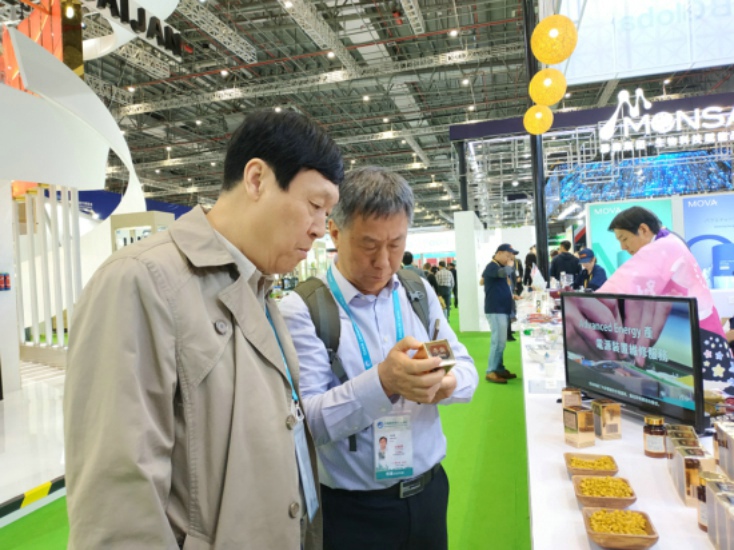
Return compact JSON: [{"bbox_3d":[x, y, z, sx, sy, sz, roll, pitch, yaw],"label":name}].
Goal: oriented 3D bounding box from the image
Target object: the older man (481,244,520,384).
[{"bbox_3d":[1.678,0.474,6.443,0.460,1.710,0.520,-3,-1,13],"label":"older man"}]

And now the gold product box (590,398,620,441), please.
[{"bbox_3d":[0.628,0.380,1.329,0.049,0.089,0.049,-3,-1,-1],"label":"gold product box"}]

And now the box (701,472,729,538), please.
[{"bbox_3d":[0.570,0.377,0.815,0.049,0.089,0.049,-4,-1,18],"label":"box"}]

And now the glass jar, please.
[{"bbox_3d":[0.673,0.377,1.187,0.045,0.085,0.045,-4,-1,17],"label":"glass jar"}]

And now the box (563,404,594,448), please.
[{"bbox_3d":[0.537,0.385,1.286,0.049,0.089,0.049,-3,-1,-19],"label":"box"}]

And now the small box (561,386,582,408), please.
[{"bbox_3d":[0.609,0.384,1.503,0.049,0.089,0.049,-4,-1,21],"label":"small box"}]

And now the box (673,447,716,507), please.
[{"bbox_3d":[0.609,0.375,0.940,0.049,0.089,0.049,-4,-1,17],"label":"box"}]

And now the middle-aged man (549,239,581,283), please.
[{"bbox_3d":[2.953,0.387,7.387,0.500,1.757,0.300,-3,-1,9],"label":"middle-aged man"}]

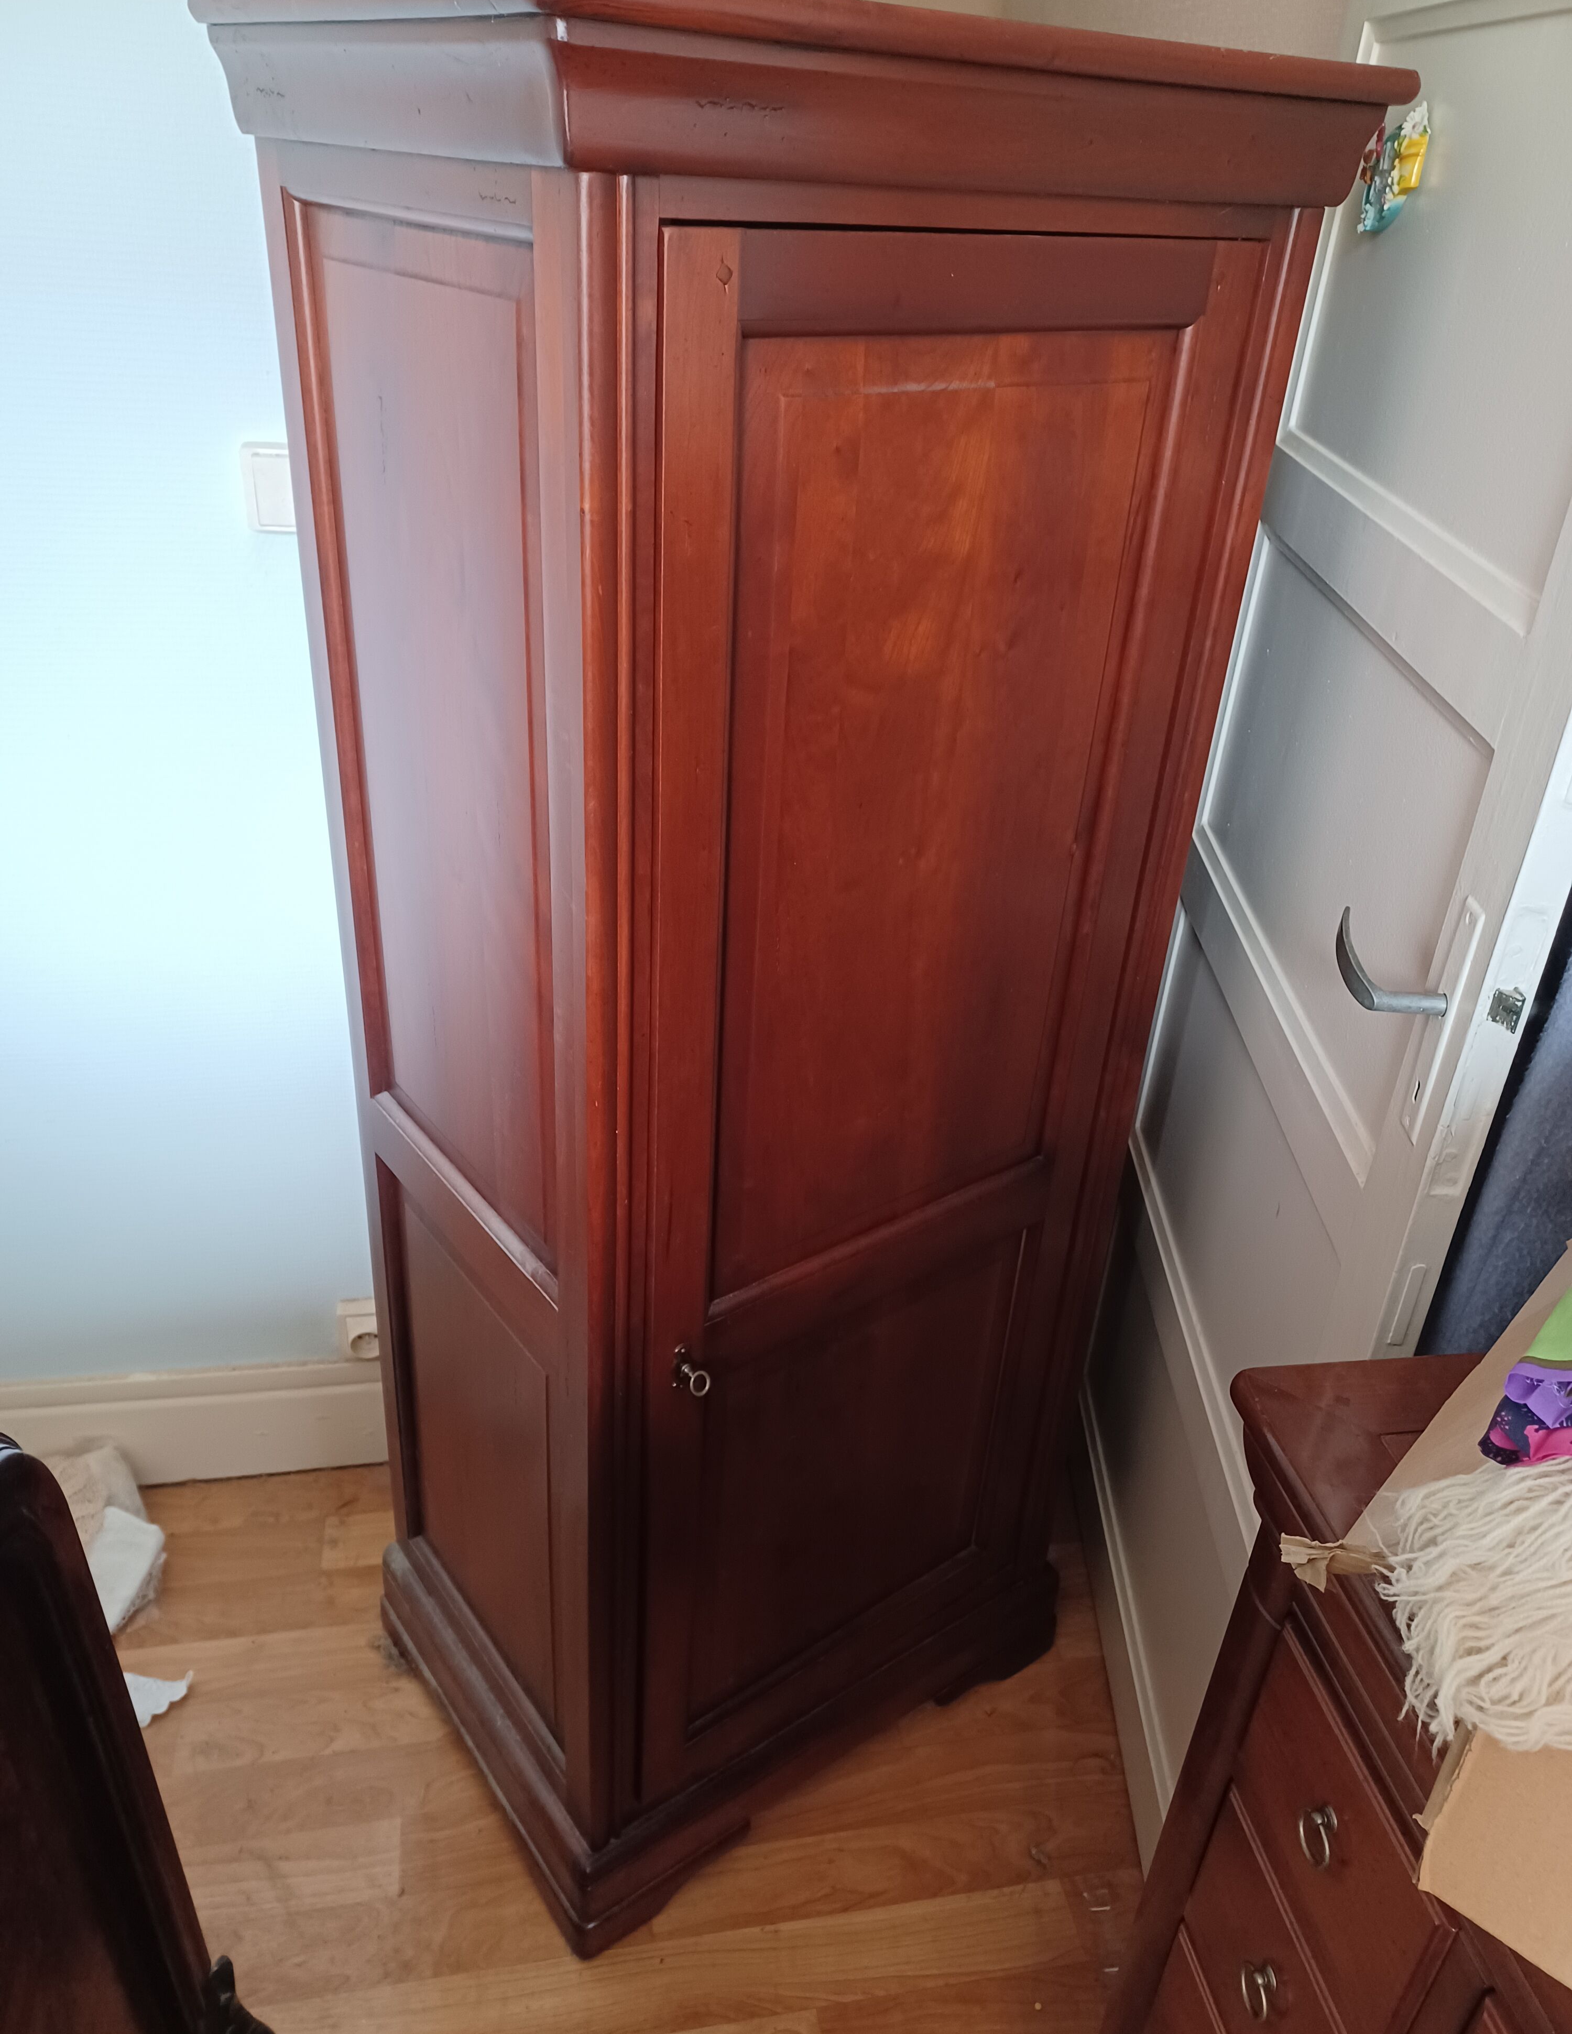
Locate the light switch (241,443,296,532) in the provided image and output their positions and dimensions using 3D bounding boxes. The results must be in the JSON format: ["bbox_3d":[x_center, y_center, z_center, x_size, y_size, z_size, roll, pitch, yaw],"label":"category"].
[{"bbox_3d":[-0.480,-0.510,1.464,0.083,0.083,0.012,-3,31,-11],"label":"light switch"}]

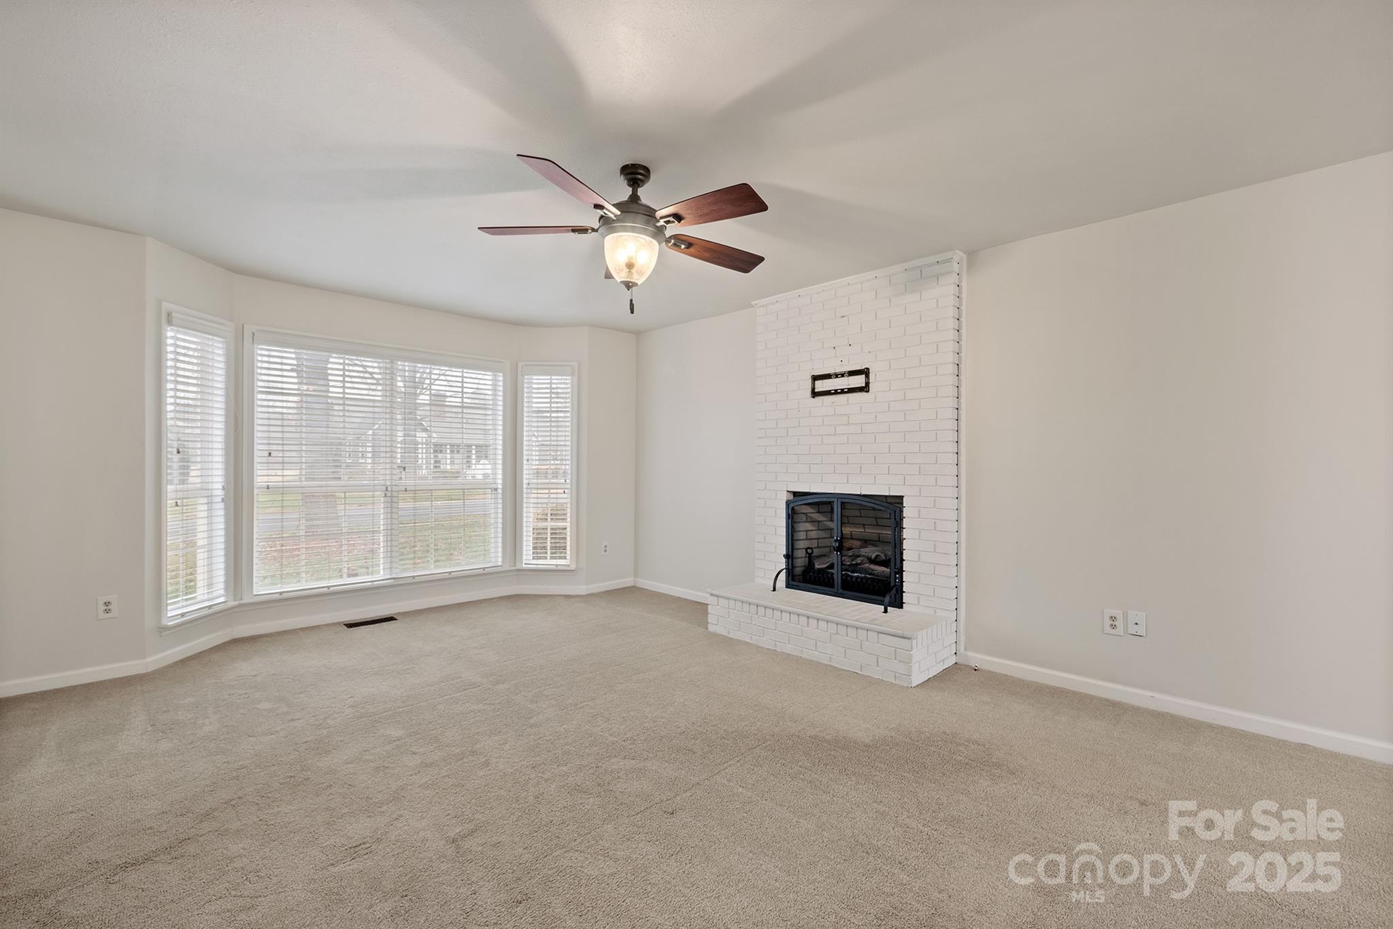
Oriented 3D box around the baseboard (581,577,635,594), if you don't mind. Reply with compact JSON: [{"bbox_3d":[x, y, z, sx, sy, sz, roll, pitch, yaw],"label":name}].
[{"bbox_3d":[-0.805,1.148,5.482,0.570,0.080,0.016,0,0,-45],"label":"baseboard"}]

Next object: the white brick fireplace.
[{"bbox_3d":[0.836,-0.033,3.842,1.517,2.455,0.592,0,0,45],"label":"white brick fireplace"}]

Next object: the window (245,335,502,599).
[{"bbox_3d":[-2.391,-0.004,4.598,1.797,1.824,0.060,0,0,-45],"label":"window"}]

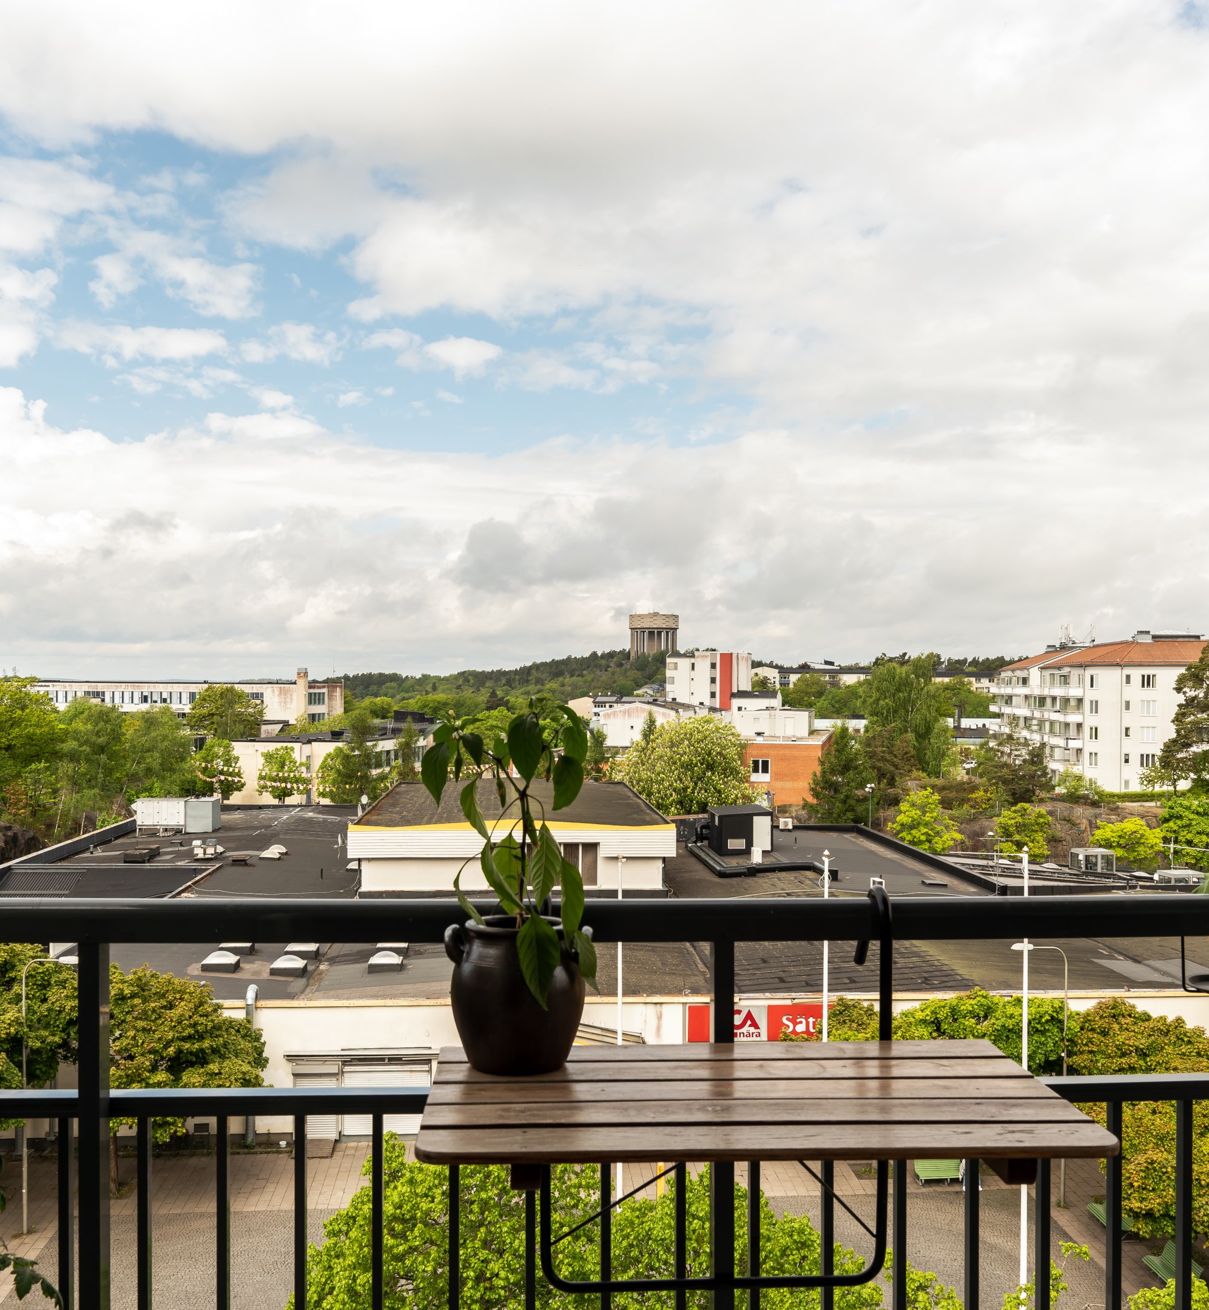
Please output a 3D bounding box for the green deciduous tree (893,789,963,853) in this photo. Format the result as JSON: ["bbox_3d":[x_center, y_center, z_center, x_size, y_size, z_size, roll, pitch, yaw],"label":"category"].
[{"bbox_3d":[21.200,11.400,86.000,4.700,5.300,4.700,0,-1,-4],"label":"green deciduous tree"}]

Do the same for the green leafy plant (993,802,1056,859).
[{"bbox_3d":[27.500,12.000,86.000,4.200,4.800,4.200,0,-1,-4],"label":"green leafy plant"}]

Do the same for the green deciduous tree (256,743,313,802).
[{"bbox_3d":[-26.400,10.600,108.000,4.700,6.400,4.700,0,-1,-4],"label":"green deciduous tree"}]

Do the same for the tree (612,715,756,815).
[{"bbox_3d":[5.193,7.561,86.000,9.400,7.160,9.000,0,0,0],"label":"tree"}]

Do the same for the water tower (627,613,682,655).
[{"bbox_3d":[34.300,-11.500,900.000,33.000,37.000,33.000,0,-1,-4],"label":"water tower"}]

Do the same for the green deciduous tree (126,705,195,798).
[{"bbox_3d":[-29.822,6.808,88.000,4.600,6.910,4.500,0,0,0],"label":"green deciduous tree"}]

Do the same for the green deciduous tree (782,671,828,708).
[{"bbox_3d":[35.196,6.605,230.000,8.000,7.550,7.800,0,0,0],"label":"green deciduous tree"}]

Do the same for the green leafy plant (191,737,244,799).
[{"bbox_3d":[-30.021,9.446,102.000,4.200,6.100,4.100,0,0,0],"label":"green leafy plant"}]

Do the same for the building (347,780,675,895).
[{"bbox_3d":[-4.600,8.600,65.000,13.500,3.200,22.000,0,-1,-4],"label":"building"}]

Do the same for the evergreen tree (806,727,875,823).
[{"bbox_3d":[14.891,7.735,83.000,4.300,6.420,4.200,0,0,0],"label":"evergreen tree"}]

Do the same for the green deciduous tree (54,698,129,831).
[{"bbox_3d":[-30.503,6.674,78.000,4.400,8.140,4.400,0,0,0],"label":"green deciduous tree"}]

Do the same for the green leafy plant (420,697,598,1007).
[{"bbox_3d":[-0.129,0.268,1.770,0.240,0.420,0.230,0,-1,-4],"label":"green leafy plant"}]

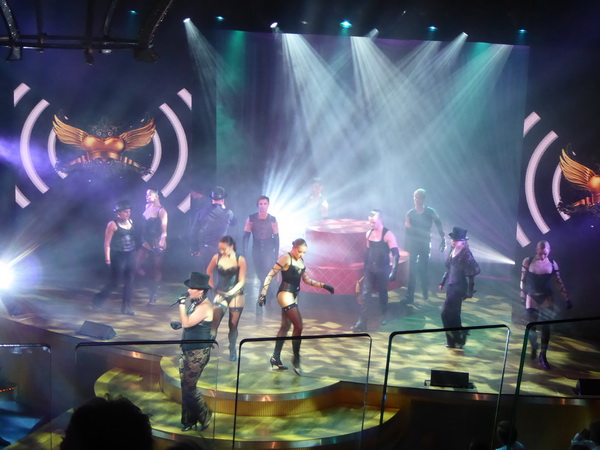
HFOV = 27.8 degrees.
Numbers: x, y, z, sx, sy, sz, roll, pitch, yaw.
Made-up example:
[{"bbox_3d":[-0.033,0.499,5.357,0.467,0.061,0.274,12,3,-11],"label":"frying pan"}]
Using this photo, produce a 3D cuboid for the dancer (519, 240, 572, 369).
[{"bbox_3d":[3.293,1.038,16.127,0.670,1.670,0.500,3,11,5],"label":"dancer"}]

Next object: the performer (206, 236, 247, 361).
[{"bbox_3d":[-0.941,0.941,16.010,0.540,1.650,0.480,5,11,18],"label":"performer"}]

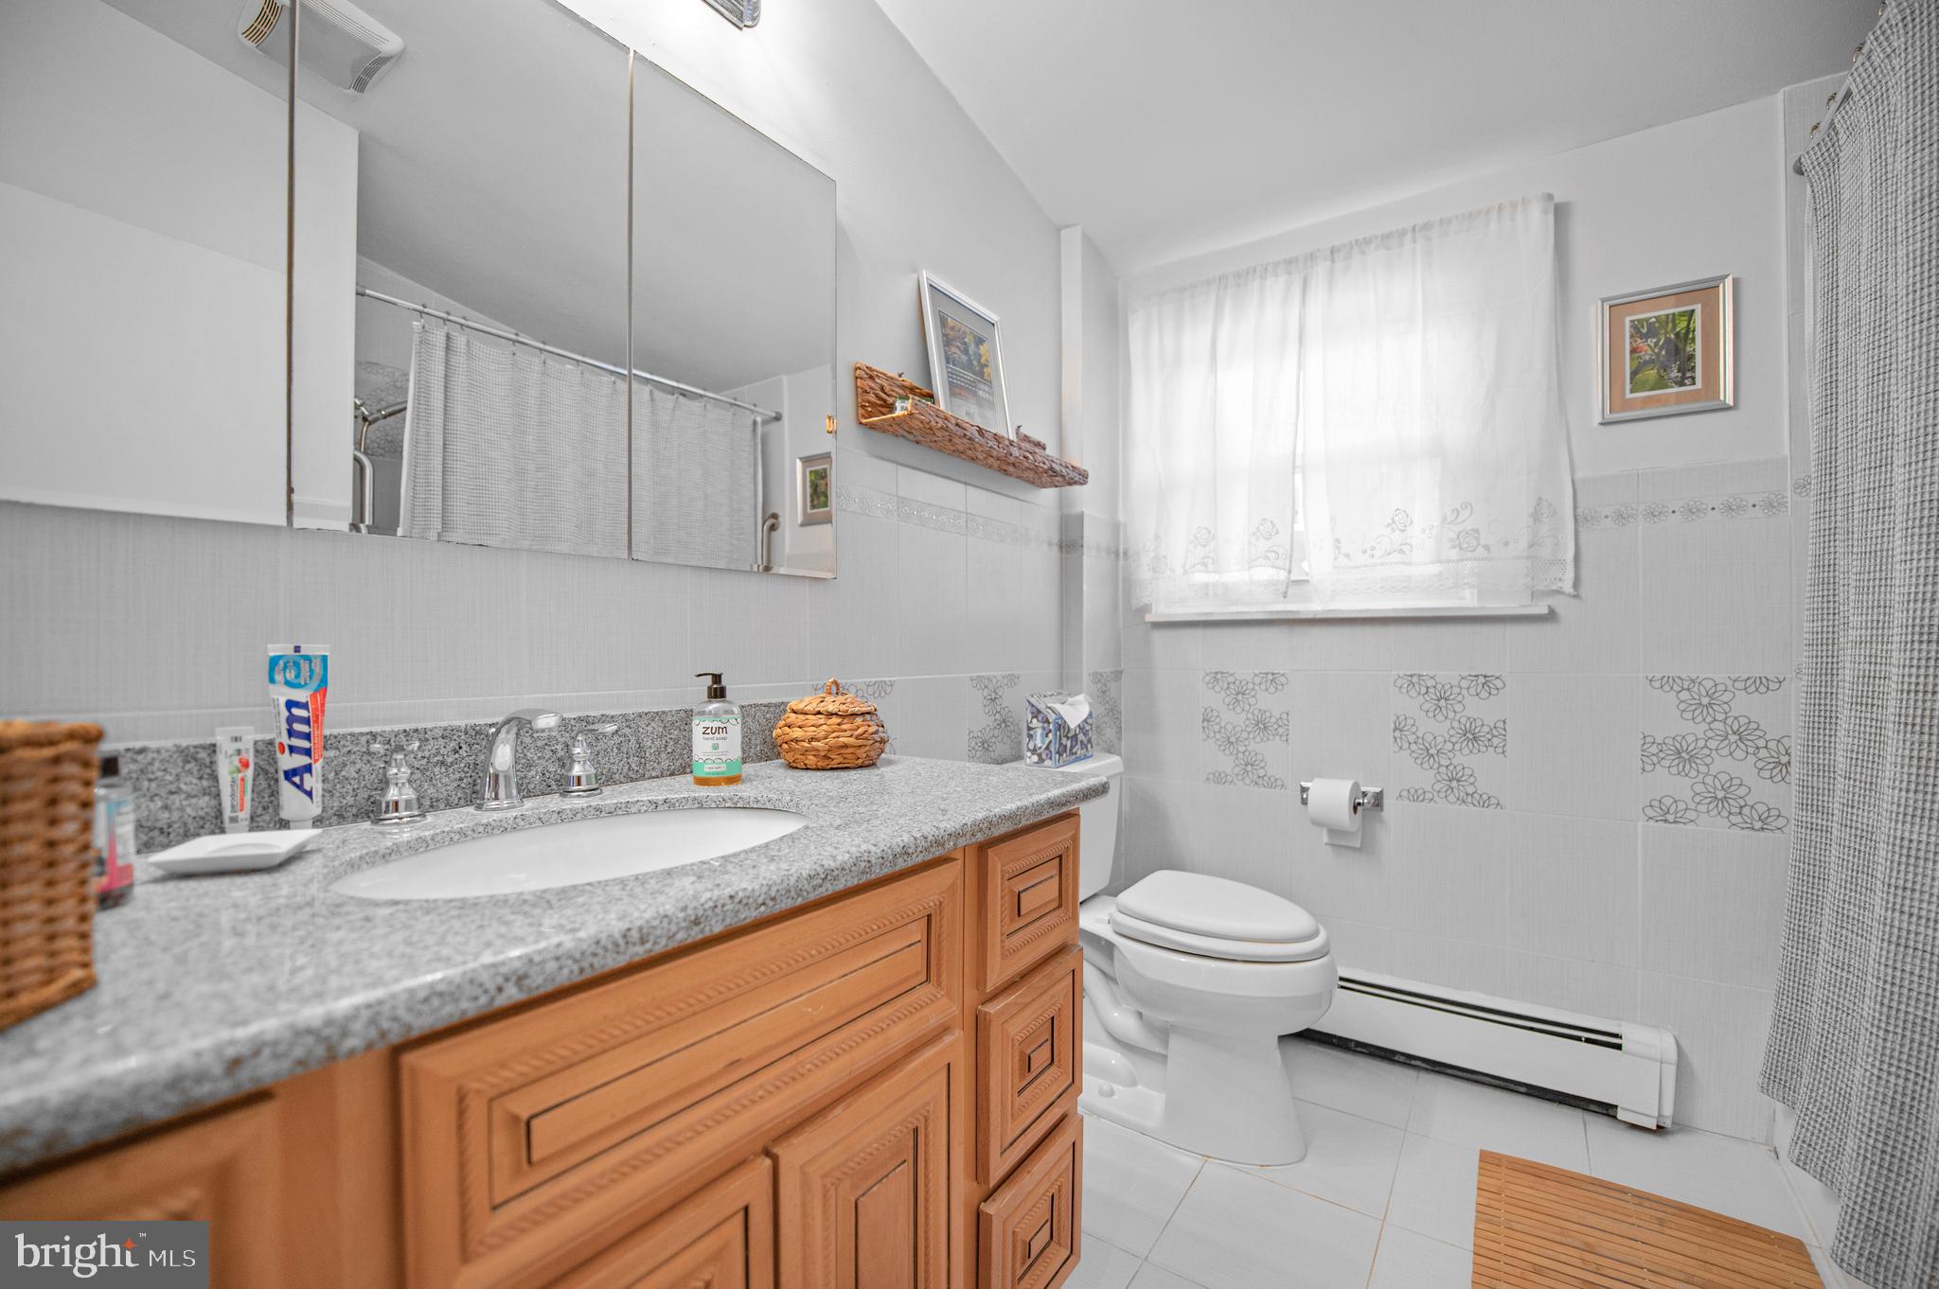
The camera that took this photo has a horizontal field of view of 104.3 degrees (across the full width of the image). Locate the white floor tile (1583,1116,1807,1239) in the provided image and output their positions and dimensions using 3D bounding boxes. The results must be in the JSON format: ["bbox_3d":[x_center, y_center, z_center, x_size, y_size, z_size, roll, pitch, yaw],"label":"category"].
[{"bbox_3d":[1.449,1.054,1.523,0.312,0.010,0.342,-1,-1,35],"label":"white floor tile"}]

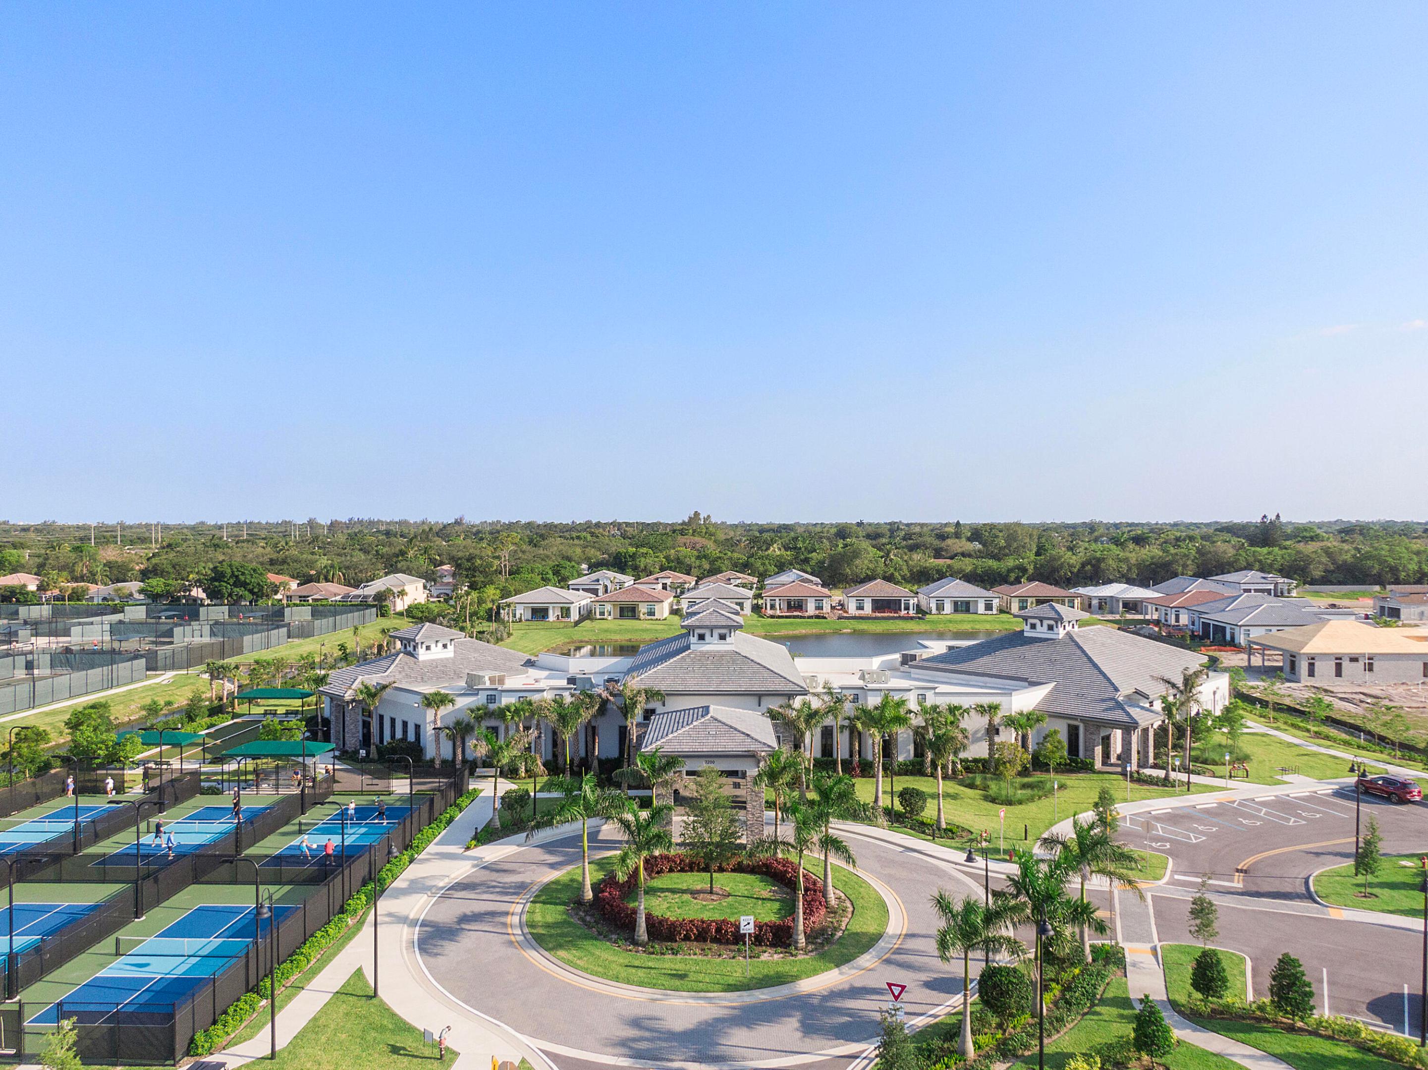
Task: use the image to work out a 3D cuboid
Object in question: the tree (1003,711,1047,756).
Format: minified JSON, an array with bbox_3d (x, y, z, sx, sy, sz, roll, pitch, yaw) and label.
[{"bbox_3d":[26.744,17.626,85.159,3.840,5.280,2.900,0,1,0],"label":"tree"}]

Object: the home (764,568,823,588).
[{"bbox_3d":[22.078,13.152,275.441,15.400,7.000,20.500,0,1,4],"label":"home"}]

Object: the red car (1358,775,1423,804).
[{"bbox_3d":[51.866,19.359,76.015,1.900,1.680,4.750,0,1,-14],"label":"red car"}]

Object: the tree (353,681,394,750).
[{"bbox_3d":[-30.485,16.598,88.638,3.497,6.998,3.497,0,1,0],"label":"tree"}]

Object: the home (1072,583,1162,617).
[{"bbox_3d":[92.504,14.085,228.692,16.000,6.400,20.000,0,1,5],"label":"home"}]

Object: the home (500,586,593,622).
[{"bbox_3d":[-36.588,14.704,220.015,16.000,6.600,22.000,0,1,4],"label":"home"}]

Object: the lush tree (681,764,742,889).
[{"bbox_3d":[-0.097,17.022,57.246,3.750,7.300,3.560,0,1,0],"label":"lush tree"}]

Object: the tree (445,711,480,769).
[{"bbox_3d":[-20.930,17.268,81.765,2.600,4.750,2.600,0,1,0],"label":"tree"}]

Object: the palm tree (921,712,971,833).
[{"bbox_3d":[16.245,16.602,69.401,3.290,7.990,3.120,0,1,0],"label":"palm tree"}]

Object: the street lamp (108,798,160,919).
[{"bbox_3d":[-31.272,17.568,53.606,3.000,6.450,0.500,0,1,0],"label":"street lamp"}]

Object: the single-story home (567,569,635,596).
[{"bbox_3d":[-30.538,13.282,275.173,14.300,6.800,22.000,0,1,5],"label":"single-story home"}]

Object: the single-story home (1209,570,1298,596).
[{"bbox_3d":[154.400,13.669,285.000,16.000,6.800,22.000,0,1,4],"label":"single-story home"}]

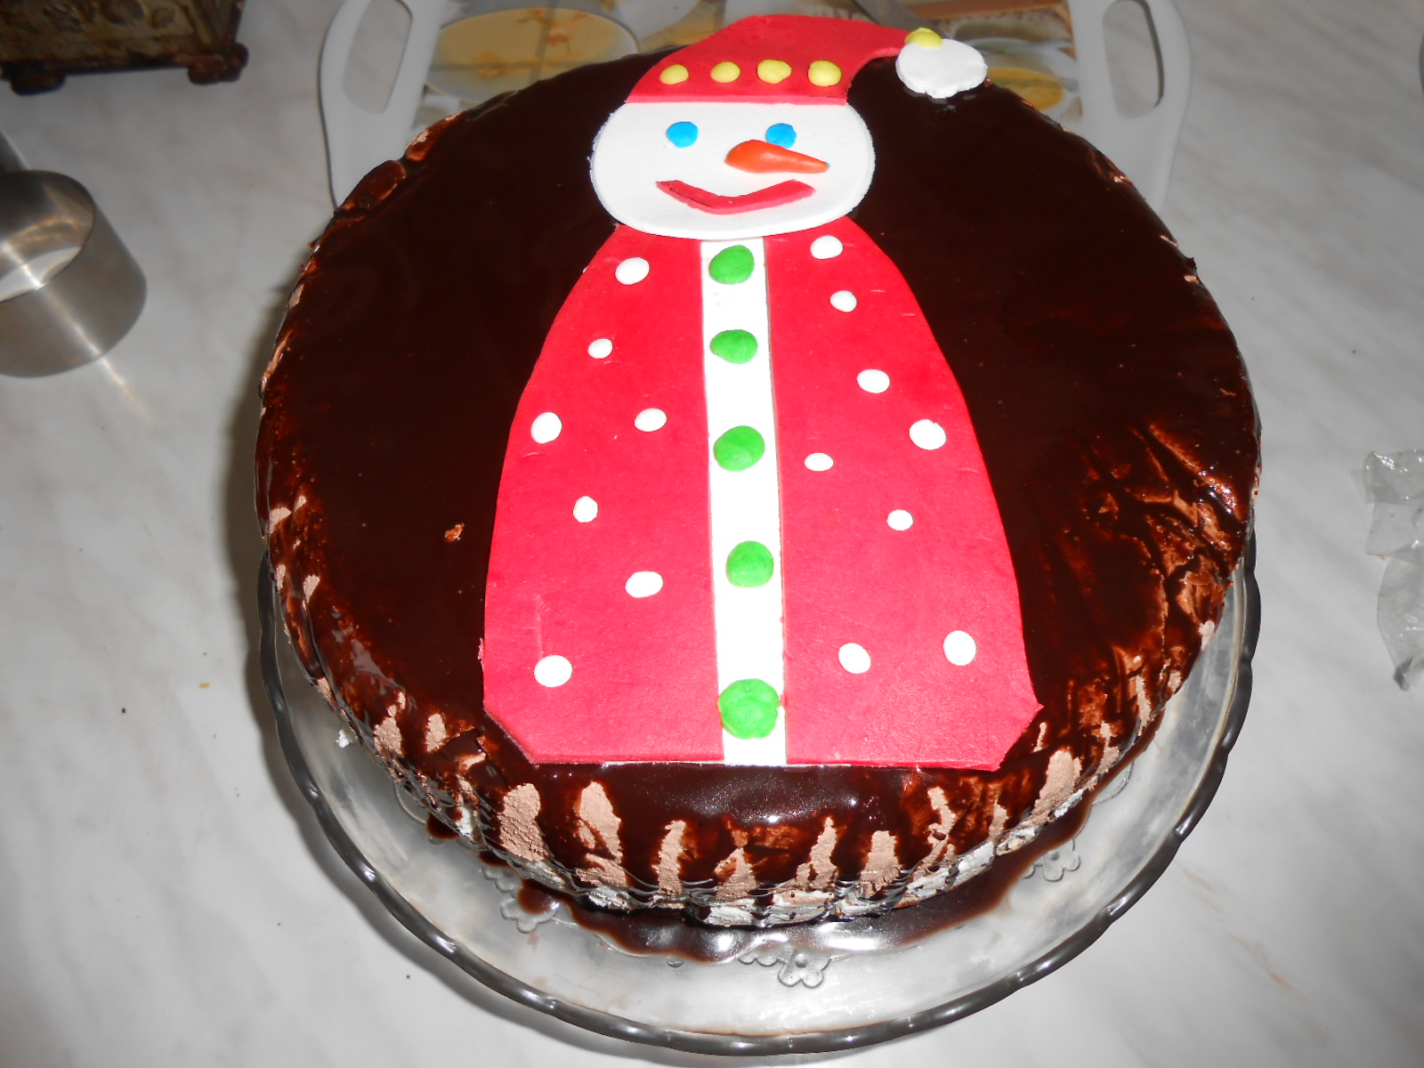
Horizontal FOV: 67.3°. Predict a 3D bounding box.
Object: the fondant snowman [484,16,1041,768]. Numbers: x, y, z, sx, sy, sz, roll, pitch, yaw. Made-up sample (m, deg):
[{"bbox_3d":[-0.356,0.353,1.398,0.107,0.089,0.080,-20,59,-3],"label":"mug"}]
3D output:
[{"bbox_3d":[0.018,-0.066,0.290,0.135,0.016,0.267,-1,57,2],"label":"fondant snowman"}]

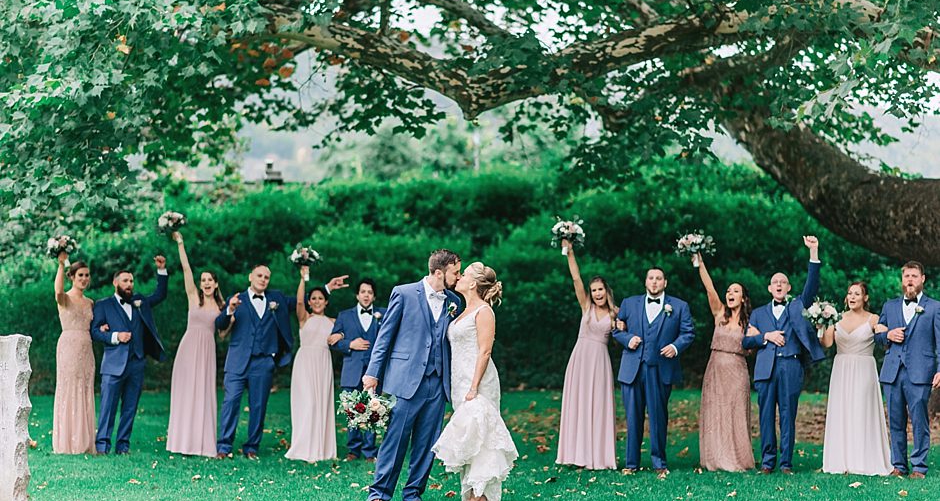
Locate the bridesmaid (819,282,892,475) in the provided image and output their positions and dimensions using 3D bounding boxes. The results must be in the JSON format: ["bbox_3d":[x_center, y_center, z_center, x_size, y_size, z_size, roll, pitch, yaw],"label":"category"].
[{"bbox_3d":[3.352,1.113,19.300,0.620,1.662,0.480,0,-2,12],"label":"bridesmaid"}]

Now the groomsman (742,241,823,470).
[{"bbox_3d":[2.768,0.918,19.600,0.710,2.070,0.440,0,-1,2],"label":"groomsman"}]

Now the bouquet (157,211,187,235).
[{"bbox_3d":[-2.757,-0.249,20.500,0.275,0.240,0.260,0,-1,0],"label":"bouquet"}]

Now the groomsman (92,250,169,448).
[{"bbox_3d":[-3.283,1.003,21.400,0.680,1.890,0.480,1,-2,-23],"label":"groomsman"}]

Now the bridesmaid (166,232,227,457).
[{"bbox_3d":[-2.526,0.868,20.500,0.550,2.056,0.420,0,-2,-10],"label":"bridesmaid"}]

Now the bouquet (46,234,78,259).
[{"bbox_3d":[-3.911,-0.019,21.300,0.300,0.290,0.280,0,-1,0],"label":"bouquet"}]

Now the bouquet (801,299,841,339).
[{"bbox_3d":[3.009,0.574,19.000,0.310,0.340,0.300,0,-1,0],"label":"bouquet"}]

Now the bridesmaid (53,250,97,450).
[{"bbox_3d":[-3.671,0.956,20.600,0.420,1.828,0.400,0,-2,-15],"label":"bridesmaid"}]

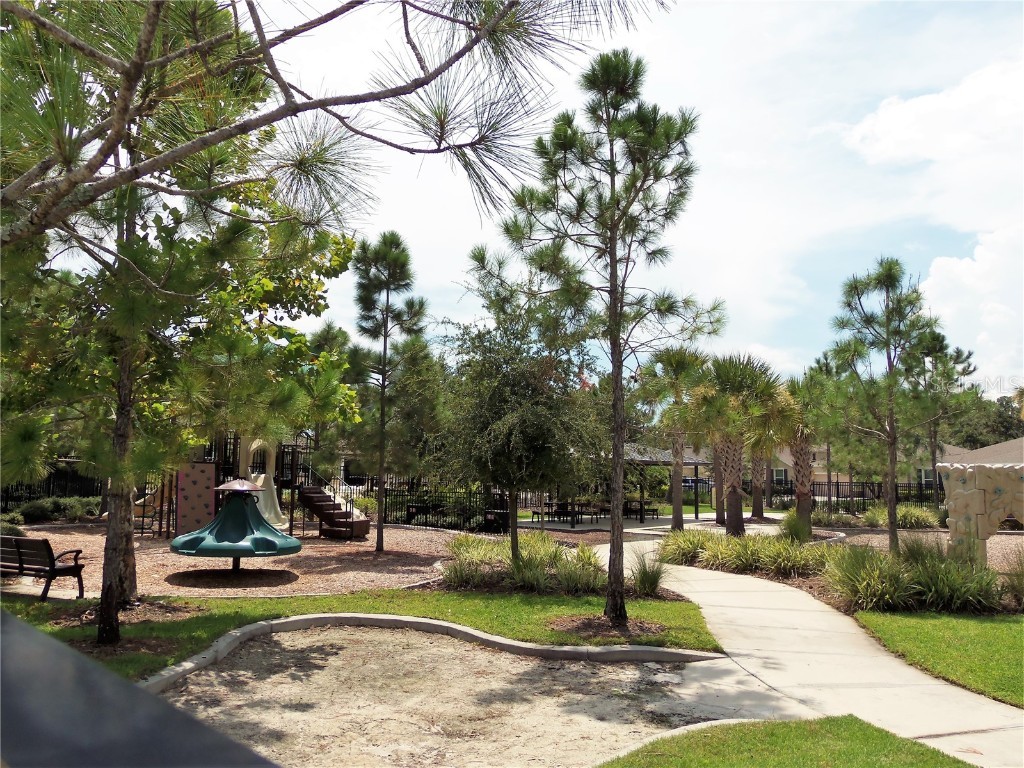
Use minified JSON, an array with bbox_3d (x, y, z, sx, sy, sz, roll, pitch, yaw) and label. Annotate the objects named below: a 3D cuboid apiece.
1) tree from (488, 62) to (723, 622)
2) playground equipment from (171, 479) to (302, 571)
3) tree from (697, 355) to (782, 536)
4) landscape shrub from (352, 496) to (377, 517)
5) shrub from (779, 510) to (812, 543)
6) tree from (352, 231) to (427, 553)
[{"bbox_3d":[1.058,-0.698,8.892,2.752,6.710,2.614,1,-7,0],"label":"tree"},{"bbox_3d":[-4.520,2.329,12.730,2.185,1.485,2.185,1,-7,0],"label":"playground equipment"},{"bbox_3d":[6.354,1.683,21.481,2.402,5.071,2.402,1,-7,0],"label":"tree"},{"bbox_3d":[-5.148,4.310,26.845,0.838,0.759,0.838,1,-7,0],"label":"landscape shrub"},{"bbox_3d":[6.952,3.518,18.860,0.834,0.821,0.834,1,-7,0],"label":"shrub"},{"bbox_3d":[-2.634,0.077,16.405,1.621,6.866,1.621,1,-7,0],"label":"tree"}]

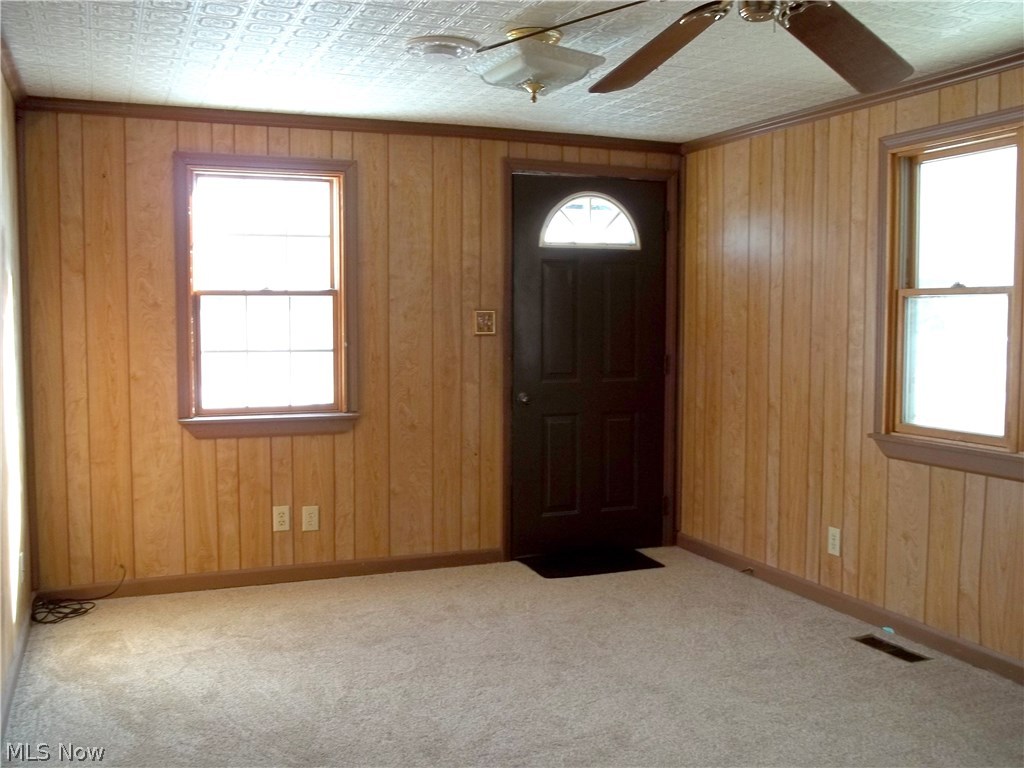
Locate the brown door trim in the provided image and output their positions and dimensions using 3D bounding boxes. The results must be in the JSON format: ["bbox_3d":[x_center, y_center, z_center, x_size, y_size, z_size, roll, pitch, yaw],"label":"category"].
[{"bbox_3d":[0.445,-0.116,5.287,1.060,2.110,0.050,-2,5,-23],"label":"brown door trim"}]

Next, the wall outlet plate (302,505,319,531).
[{"bbox_3d":[-0.975,0.655,4.752,0.077,0.121,0.010,-2,5,-23],"label":"wall outlet plate"}]

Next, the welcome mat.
[{"bbox_3d":[0.425,0.942,5.145,0.690,0.012,0.385,-2,5,-23],"label":"welcome mat"}]

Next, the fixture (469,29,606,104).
[{"bbox_3d":[0.070,-1.052,3.245,0.360,0.215,0.360,-2,5,-23],"label":"fixture"}]

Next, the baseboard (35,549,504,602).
[{"bbox_3d":[-1.077,0.927,4.725,2.235,0.075,0.018,-2,5,-23],"label":"baseboard"}]

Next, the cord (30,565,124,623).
[{"bbox_3d":[-1.878,0.916,4.221,0.380,0.155,0.300,-2,5,-23],"label":"cord"}]

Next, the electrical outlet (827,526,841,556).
[{"bbox_3d":[1.438,0.706,4.369,0.010,0.120,0.074,-2,5,-23],"label":"electrical outlet"}]

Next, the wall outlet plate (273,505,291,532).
[{"bbox_3d":[-1.107,0.650,4.696,0.076,0.120,0.010,-2,5,-23],"label":"wall outlet plate"}]

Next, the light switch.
[{"bbox_3d":[-0.134,-0.314,5.029,0.113,0.119,0.014,-2,5,-23],"label":"light switch"}]

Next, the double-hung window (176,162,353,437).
[{"bbox_3d":[-1.137,-0.406,4.604,0.840,1.310,0.100,-2,5,-23],"label":"double-hung window"}]

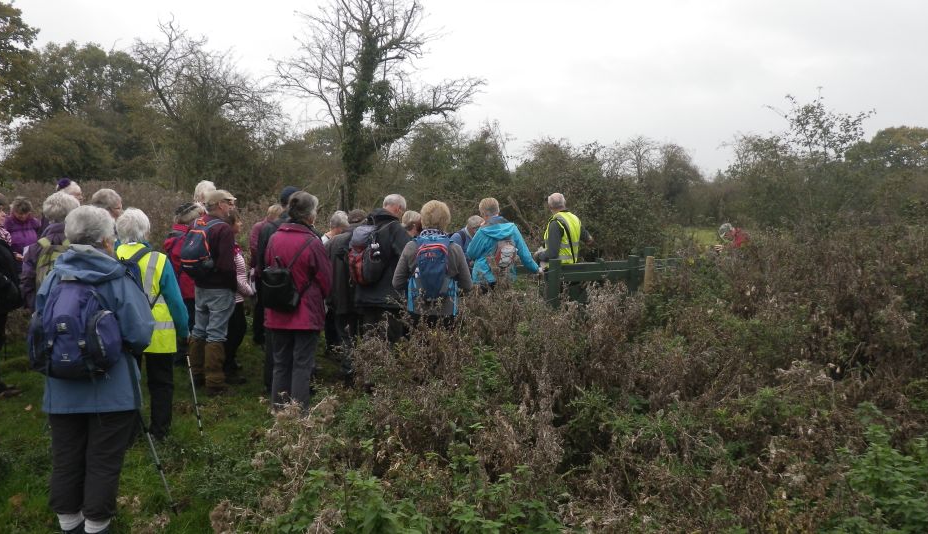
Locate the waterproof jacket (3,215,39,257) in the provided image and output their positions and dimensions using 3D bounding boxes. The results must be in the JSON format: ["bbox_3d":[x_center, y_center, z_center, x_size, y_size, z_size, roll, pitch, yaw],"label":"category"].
[{"bbox_3d":[-4.508,-0.188,7.233,0.480,0.700,0.360,-5,7,-42],"label":"waterproof jacket"}]

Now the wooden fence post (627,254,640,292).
[{"bbox_3d":[1.947,0.391,8.149,0.120,1.050,0.120,-1,6,-14],"label":"wooden fence post"}]

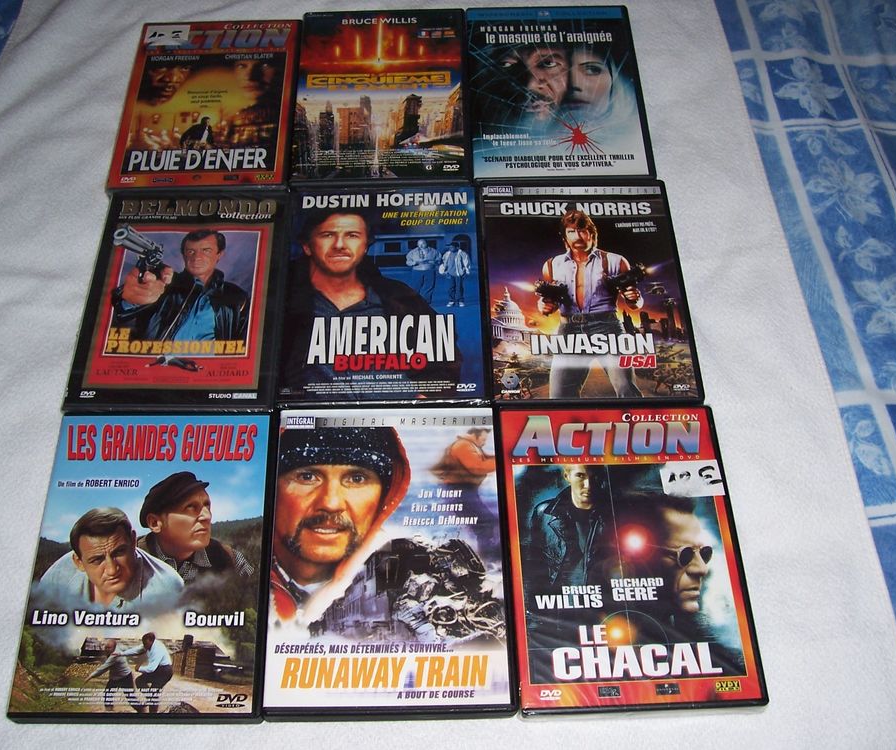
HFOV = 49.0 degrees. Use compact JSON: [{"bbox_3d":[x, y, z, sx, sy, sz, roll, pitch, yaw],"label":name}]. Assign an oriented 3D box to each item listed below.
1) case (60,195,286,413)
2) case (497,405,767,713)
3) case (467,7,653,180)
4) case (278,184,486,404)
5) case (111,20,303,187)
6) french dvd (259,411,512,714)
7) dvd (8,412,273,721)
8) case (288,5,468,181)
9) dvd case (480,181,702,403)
[{"bbox_3d":[-0.182,-0.056,0.688,0.136,0.015,0.190,-1,58,-1],"label":"case"},{"bbox_3d":[0.104,0.104,0.591,0.136,0.015,0.190,-1,58,-1],"label":"case"},{"bbox_3d":[0.086,-0.226,0.794,0.136,0.015,0.190,-1,58,-1],"label":"case"},{"bbox_3d":[-0.044,-0.059,0.691,0.136,0.015,0.190,-1,58,-1],"label":"case"},{"bbox_3d":[-0.188,-0.216,0.786,0.136,0.015,0.190,-1,58,-1],"label":"case"},{"bbox_3d":[-0.035,0.105,0.590,0.136,0.015,0.190,-1,58,-1],"label":"french dvd"},{"bbox_3d":[-0.174,0.108,0.588,0.136,0.015,0.190,-2,58,-1],"label":"dvd"},{"bbox_3d":[-0.052,-0.224,0.792,0.136,0.015,0.190,-1,58,-1],"label":"case"},{"bbox_3d":[0.096,-0.060,0.692,0.136,0.015,0.190,-1,58,-1],"label":"dvd case"}]

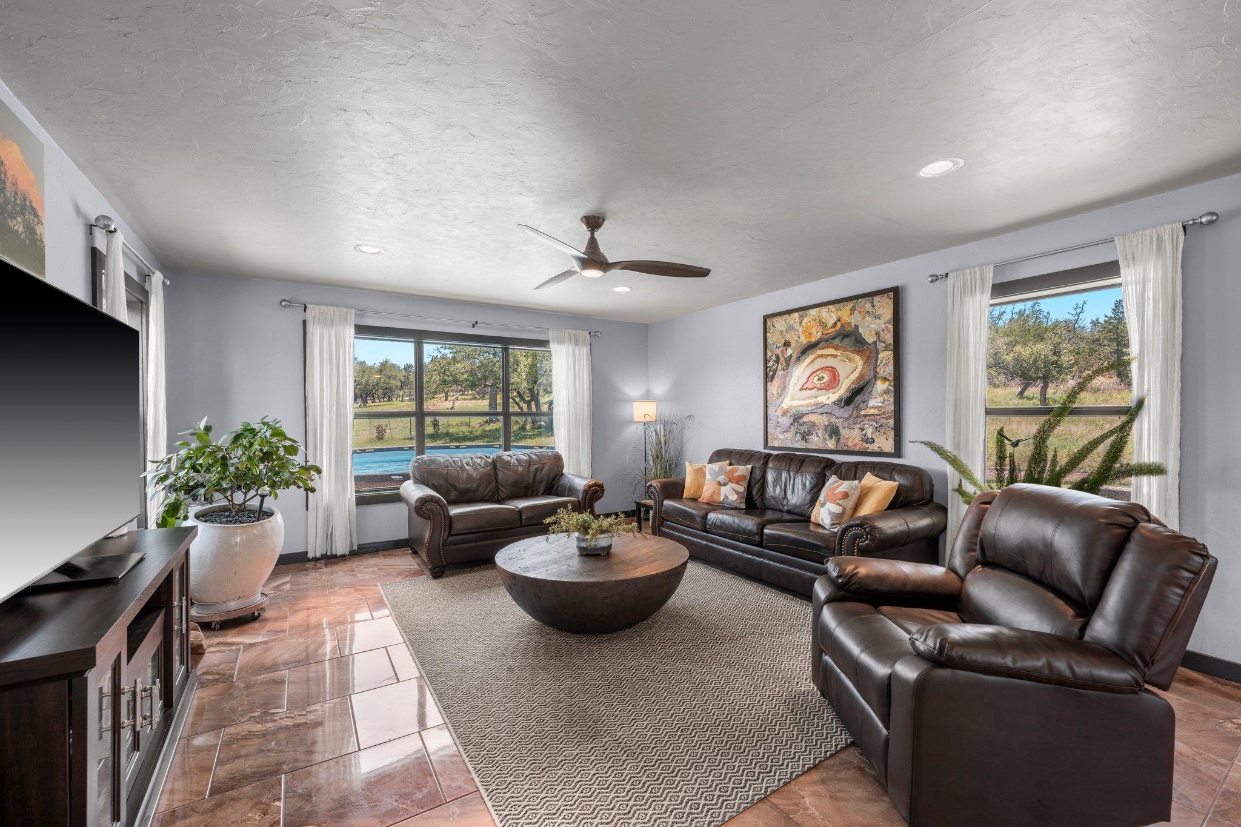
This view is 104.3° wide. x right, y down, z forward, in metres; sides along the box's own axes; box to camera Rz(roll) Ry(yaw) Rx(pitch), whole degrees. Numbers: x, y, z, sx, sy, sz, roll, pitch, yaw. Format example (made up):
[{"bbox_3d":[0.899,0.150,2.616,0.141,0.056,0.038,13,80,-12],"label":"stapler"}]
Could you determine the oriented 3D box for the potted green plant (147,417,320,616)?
[{"bbox_3d":[-2.510,0.668,3.120,0.970,1.280,0.940,0,0,-39],"label":"potted green plant"}]

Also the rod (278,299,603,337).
[{"bbox_3d":[-1.623,-0.953,5.088,3.230,0.090,0.120,0,0,-31],"label":"rod"}]

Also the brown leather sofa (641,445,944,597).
[{"bbox_3d":[1.242,0.826,4.049,0.870,0.955,2.290,0,0,-34],"label":"brown leather sofa"}]

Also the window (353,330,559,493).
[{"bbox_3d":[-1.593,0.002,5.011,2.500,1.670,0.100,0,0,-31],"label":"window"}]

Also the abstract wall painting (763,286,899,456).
[{"bbox_3d":[1.735,-0.304,4.120,0.050,1.285,1.250,0,0,-34],"label":"abstract wall painting"}]

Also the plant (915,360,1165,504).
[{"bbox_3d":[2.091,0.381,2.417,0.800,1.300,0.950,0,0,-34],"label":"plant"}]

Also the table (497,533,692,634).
[{"bbox_3d":[-0.163,1.085,3.022,1.140,0.440,1.140,0,0,0],"label":"table"}]

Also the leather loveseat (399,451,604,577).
[{"bbox_3d":[-1.145,0.860,4.653,1.700,0.940,1.000,0,0,-32],"label":"leather loveseat"}]

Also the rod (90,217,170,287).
[{"bbox_3d":[-2.920,-0.937,2.921,0.110,0.080,1.440,0,0,-34],"label":"rod"}]

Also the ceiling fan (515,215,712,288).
[{"bbox_3d":[-0.033,-1.017,2.920,1.280,0.365,1.330,0,0,0],"label":"ceiling fan"}]

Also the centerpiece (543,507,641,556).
[{"bbox_3d":[-0.173,0.725,3.025,0.600,0.270,0.450,0,0,0],"label":"centerpiece"}]

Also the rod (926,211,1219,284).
[{"bbox_3d":[2.563,-0.936,2.896,0.120,0.090,1.300,0,0,-34],"label":"rod"}]

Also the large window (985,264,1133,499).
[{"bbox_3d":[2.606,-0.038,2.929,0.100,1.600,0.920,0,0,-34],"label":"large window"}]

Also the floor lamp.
[{"bbox_3d":[0.302,0.572,5.880,0.290,1.476,0.290,0,0,0],"label":"floor lamp"}]

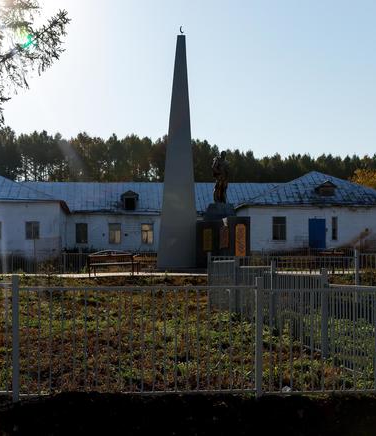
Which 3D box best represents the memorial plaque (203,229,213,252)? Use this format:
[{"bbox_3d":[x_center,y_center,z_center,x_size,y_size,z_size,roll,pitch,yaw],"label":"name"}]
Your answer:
[{"bbox_3d":[0.904,0.990,32.005,0.440,1.057,0.050,0,-4,-6],"label":"memorial plaque"}]

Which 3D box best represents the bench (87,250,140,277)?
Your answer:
[{"bbox_3d":[-2.807,1.731,27.345,1.750,0.939,0.580,-1,-4,14],"label":"bench"}]

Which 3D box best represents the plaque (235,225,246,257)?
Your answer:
[{"bbox_3d":[2.280,0.985,31.504,0.450,1.409,0.050,0,-4,-6],"label":"plaque"}]

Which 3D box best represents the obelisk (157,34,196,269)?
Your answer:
[{"bbox_3d":[-0.513,-2.991,32.070,1.600,10.415,1.450,0,-4,-6],"label":"obelisk"}]

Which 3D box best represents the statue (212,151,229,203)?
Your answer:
[{"bbox_3d":[1.475,-1.882,32.898,0.800,2.369,0.650,0,-4,-6],"label":"statue"}]

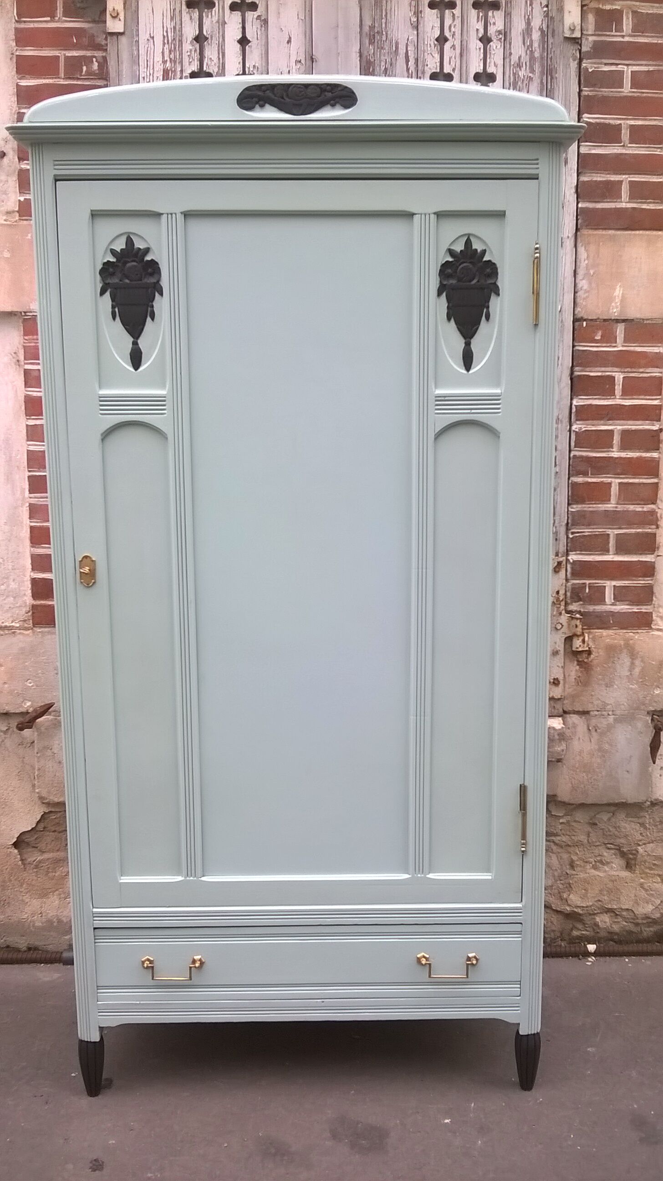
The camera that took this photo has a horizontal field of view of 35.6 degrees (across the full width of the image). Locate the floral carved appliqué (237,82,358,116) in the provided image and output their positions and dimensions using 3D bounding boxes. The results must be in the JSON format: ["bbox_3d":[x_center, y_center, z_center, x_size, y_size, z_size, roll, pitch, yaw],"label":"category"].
[{"bbox_3d":[-0.063,-0.913,1.923,0.225,0.057,0.020,-1,10,0],"label":"floral carved appliqué"}]

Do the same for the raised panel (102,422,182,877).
[{"bbox_3d":[-0.387,0.139,2.120,0.133,0.957,0.020,-1,10,0],"label":"raised panel"}]

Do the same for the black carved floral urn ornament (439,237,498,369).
[{"bbox_3d":[0.265,-0.552,1.998,0.120,0.256,0.020,-1,10,0],"label":"black carved floral urn ornament"}]

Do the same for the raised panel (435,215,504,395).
[{"bbox_3d":[0.268,-0.552,2.001,0.131,0.339,0.020,-1,10,0],"label":"raised panel"}]

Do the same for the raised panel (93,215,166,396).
[{"bbox_3d":[-0.391,-0.552,2.003,0.133,0.338,0.020,-1,10,0],"label":"raised panel"}]

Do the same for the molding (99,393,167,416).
[{"bbox_3d":[-0.389,-0.366,2.029,0.133,0.044,0.015,-1,10,0],"label":"molding"}]

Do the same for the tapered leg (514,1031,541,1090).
[{"bbox_3d":[0.432,1.027,2.278,0.057,0.149,0.057,-1,10,0],"label":"tapered leg"}]

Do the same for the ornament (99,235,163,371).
[{"bbox_3d":[-0.386,-0.554,2.000,0.123,0.255,0.020,-1,10,0],"label":"ornament"}]

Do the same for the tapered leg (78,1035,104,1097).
[{"bbox_3d":[-0.528,1.044,2.284,0.057,0.148,0.057,-1,10,0],"label":"tapered leg"}]

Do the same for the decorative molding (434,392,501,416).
[{"bbox_3d":[0.269,-0.366,2.027,0.130,0.044,0.015,-1,10,0],"label":"decorative molding"}]

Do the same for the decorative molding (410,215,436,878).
[{"bbox_3d":[0.181,-0.056,2.082,0.041,1.338,0.020,-1,10,0],"label":"decorative molding"}]

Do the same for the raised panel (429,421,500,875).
[{"bbox_3d":[0.274,0.136,2.117,0.131,0.955,0.020,-1,10,0],"label":"raised panel"}]

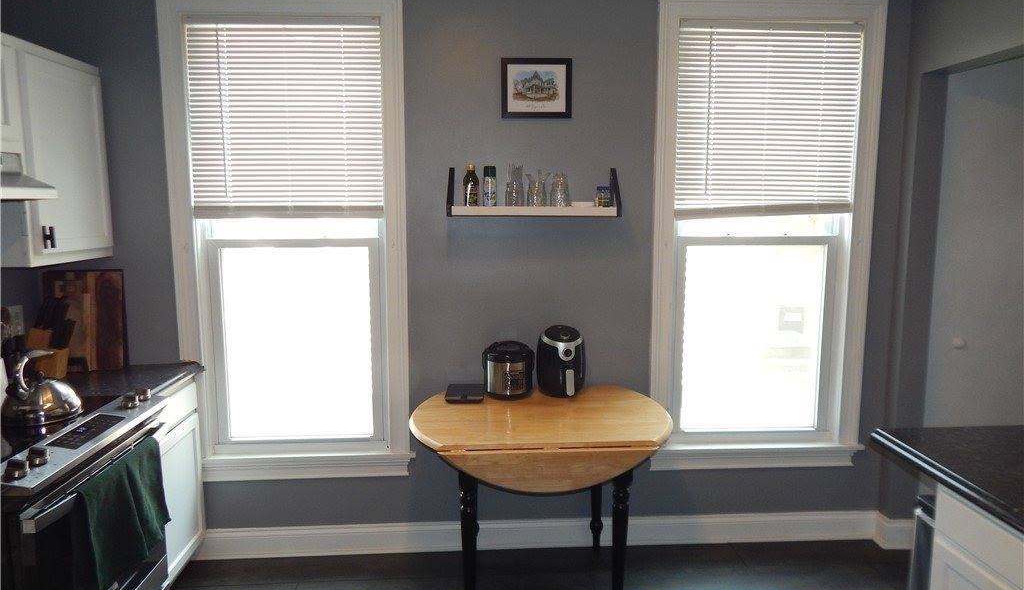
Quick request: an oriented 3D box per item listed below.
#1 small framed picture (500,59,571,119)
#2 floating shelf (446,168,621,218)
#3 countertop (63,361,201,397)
[{"bbox_3d":[0.104,-0.855,2.825,0.293,0.242,0.022,-1,7,-3],"label":"small framed picture"},{"bbox_3d":[0.091,-0.425,2.821,0.715,0.202,0.140,-1,7,-3],"label":"floating shelf"},{"bbox_3d":[-1.613,0.346,2.654,0.665,0.040,0.514,-1,7,-3],"label":"countertop"}]

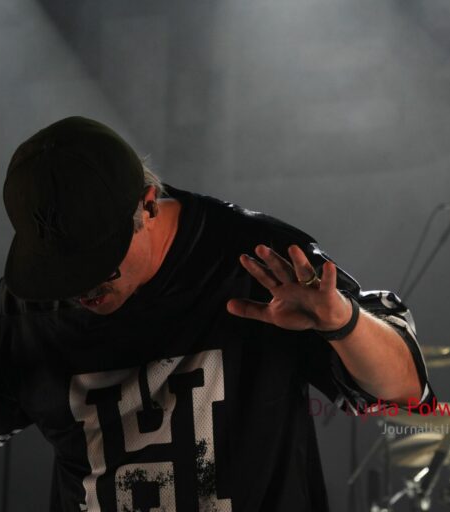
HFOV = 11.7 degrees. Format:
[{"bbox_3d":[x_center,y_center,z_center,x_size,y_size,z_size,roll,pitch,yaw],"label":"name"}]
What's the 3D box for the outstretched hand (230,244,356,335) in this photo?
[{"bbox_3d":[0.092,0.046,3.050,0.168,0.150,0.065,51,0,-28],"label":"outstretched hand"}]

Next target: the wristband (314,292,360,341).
[{"bbox_3d":[0.155,0.084,3.090,0.056,0.070,0.018,43,0,40],"label":"wristband"}]

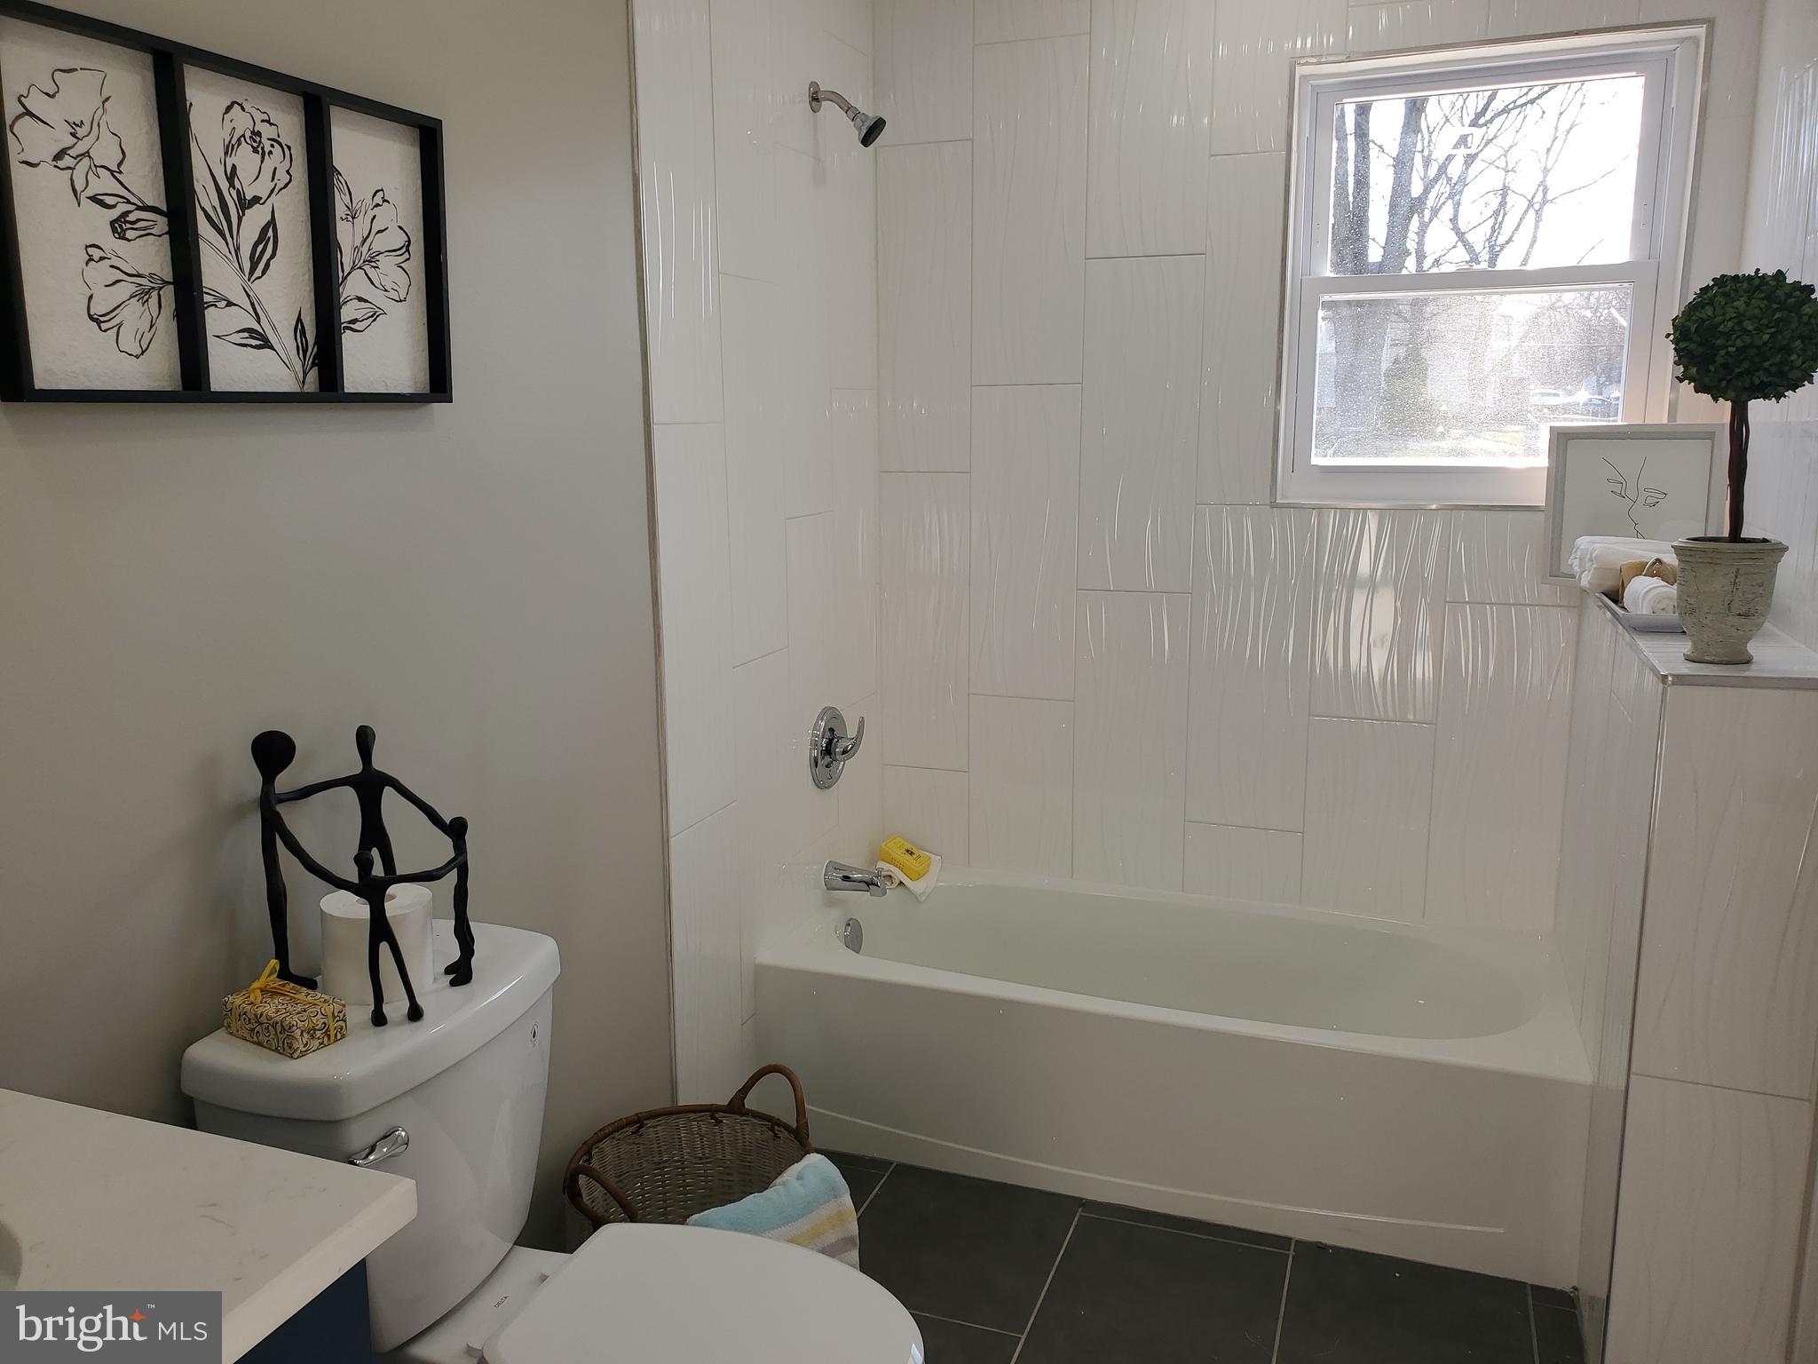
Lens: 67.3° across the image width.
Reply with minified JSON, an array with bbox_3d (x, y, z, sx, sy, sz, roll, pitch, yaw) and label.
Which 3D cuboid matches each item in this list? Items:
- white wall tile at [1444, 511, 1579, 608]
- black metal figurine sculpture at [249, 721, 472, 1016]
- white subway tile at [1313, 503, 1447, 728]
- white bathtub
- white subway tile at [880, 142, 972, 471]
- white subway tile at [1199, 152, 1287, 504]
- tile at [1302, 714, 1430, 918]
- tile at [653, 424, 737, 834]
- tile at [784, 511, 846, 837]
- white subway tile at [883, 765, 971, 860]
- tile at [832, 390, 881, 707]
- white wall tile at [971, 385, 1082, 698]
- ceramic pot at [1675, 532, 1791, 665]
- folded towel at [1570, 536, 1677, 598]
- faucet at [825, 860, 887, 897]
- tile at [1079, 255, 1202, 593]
[{"bbox_3d":[1.226,-0.250,2.756,0.252,0.190,0.012,4,12,20],"label":"white wall tile"},{"bbox_3d":[-0.613,0.206,1.524,0.230,0.290,0.190,0,12,1],"label":"black metal figurine sculpture"},{"bbox_3d":[0.974,-0.137,2.844,0.250,0.439,0.010,4,12,20],"label":"white subway tile"},{"bbox_3d":[0.522,0.717,2.817,1.500,0.369,0.711,4,12,20],"label":"white bathtub"},{"bbox_3d":[0.036,-0.827,3.049,0.223,0.703,0.010,4,12,20],"label":"white subway tile"},{"bbox_3d":[0.694,-0.725,2.847,0.153,0.705,0.010,4,12,20],"label":"white subway tile"},{"bbox_3d":[0.985,0.287,2.942,0.253,0.419,0.010,4,12,20],"label":"tile"},{"bbox_3d":[-0.374,-0.095,2.390,0.010,0.703,0.250,4,12,20],"label":"tile"},{"bbox_3d":[-0.207,-0.003,2.907,0.012,0.701,0.247,4,12,20],"label":"tile"},{"bbox_3d":[0.042,0.319,3.307,0.225,0.228,0.012,4,12,20],"label":"white subway tile"},{"bbox_3d":[-0.120,-0.302,3.094,0.012,0.704,0.266,4,12,20],"label":"tile"},{"bbox_3d":[0.263,-0.311,3.090,0.253,0.705,0.010,4,12,20],"label":"white wall tile"},{"bbox_3d":[1.169,-0.118,1.955,0.143,0.172,0.143,4,12,20],"label":"ceramic pot"},{"bbox_3d":[1.312,-0.201,2.440,0.240,0.115,0.170,4,12,20],"label":"folded towel"},{"bbox_3d":[-0.114,0.437,3.002,0.135,0.070,0.060,4,12,20],"label":"faucet"},{"bbox_3d":[0.498,-0.545,2.936,0.250,0.703,0.010,4,12,20],"label":"tile"}]

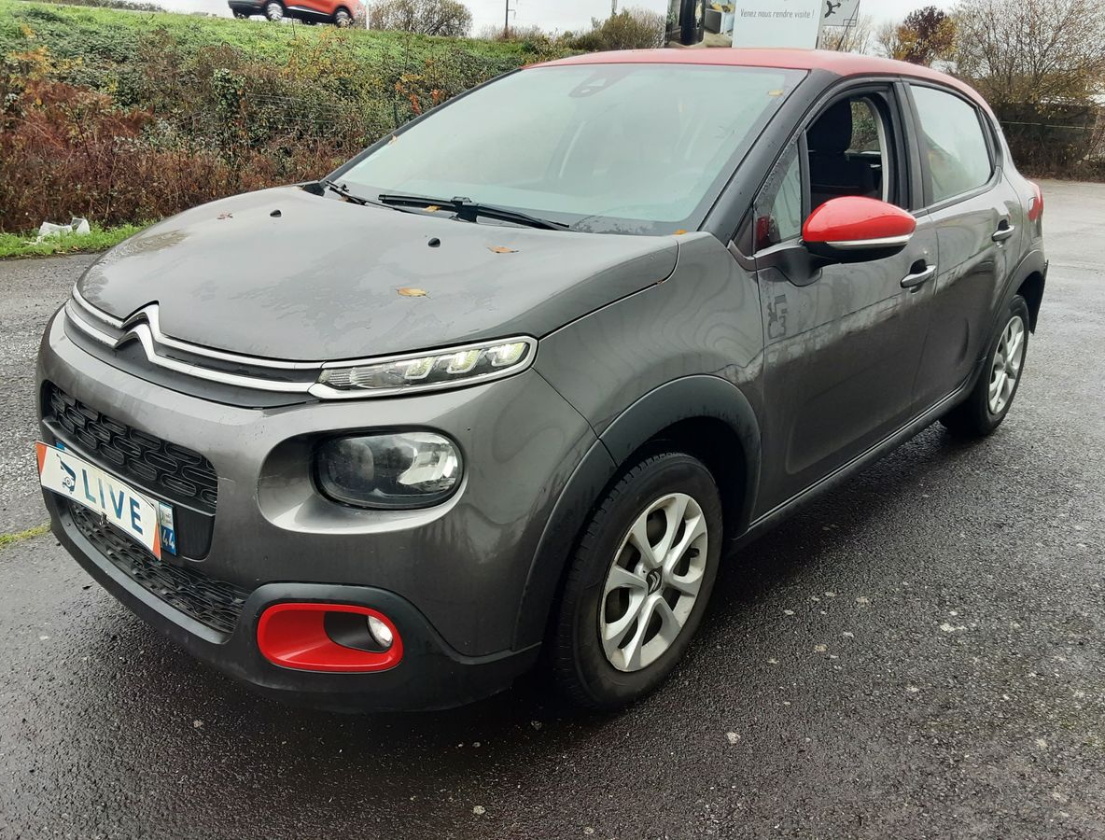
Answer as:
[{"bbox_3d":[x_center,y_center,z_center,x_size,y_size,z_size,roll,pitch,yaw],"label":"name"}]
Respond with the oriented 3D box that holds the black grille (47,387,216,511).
[{"bbox_3d":[-0.898,0.033,1.849,0.760,0.135,0.085,16,24,37],"label":"black grille"}]

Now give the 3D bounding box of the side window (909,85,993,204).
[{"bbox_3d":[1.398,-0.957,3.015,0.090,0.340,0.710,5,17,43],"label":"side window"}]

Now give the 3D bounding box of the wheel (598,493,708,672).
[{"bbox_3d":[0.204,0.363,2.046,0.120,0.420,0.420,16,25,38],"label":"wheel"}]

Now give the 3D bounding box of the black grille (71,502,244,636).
[{"bbox_3d":[-0.895,0.296,1.947,0.790,0.135,0.090,16,24,37],"label":"black grille"}]

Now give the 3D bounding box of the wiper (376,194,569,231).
[{"bbox_3d":[-0.216,-0.512,2.140,0.080,0.050,0.700,-17,26,-41],"label":"wiper"}]

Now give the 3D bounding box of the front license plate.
[{"bbox_3d":[-0.978,0.163,1.875,0.505,0.112,0.025,16,25,37],"label":"front license plate"}]

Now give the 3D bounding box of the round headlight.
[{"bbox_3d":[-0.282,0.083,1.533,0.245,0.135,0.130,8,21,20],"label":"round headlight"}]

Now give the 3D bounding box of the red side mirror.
[{"bbox_3d":[0.727,-0.452,2.079,0.230,0.145,0.140,17,25,39],"label":"red side mirror"}]

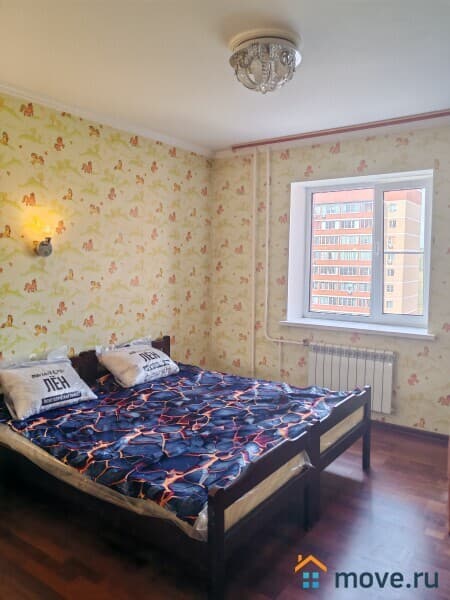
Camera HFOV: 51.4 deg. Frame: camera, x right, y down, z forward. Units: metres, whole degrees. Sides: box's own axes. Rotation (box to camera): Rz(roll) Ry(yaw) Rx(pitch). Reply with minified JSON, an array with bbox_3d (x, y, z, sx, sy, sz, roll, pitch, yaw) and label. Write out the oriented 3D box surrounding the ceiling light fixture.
[{"bbox_3d":[0.229,-1.319,2.681,0.410,0.255,0.410,1,4,0],"label":"ceiling light fixture"}]

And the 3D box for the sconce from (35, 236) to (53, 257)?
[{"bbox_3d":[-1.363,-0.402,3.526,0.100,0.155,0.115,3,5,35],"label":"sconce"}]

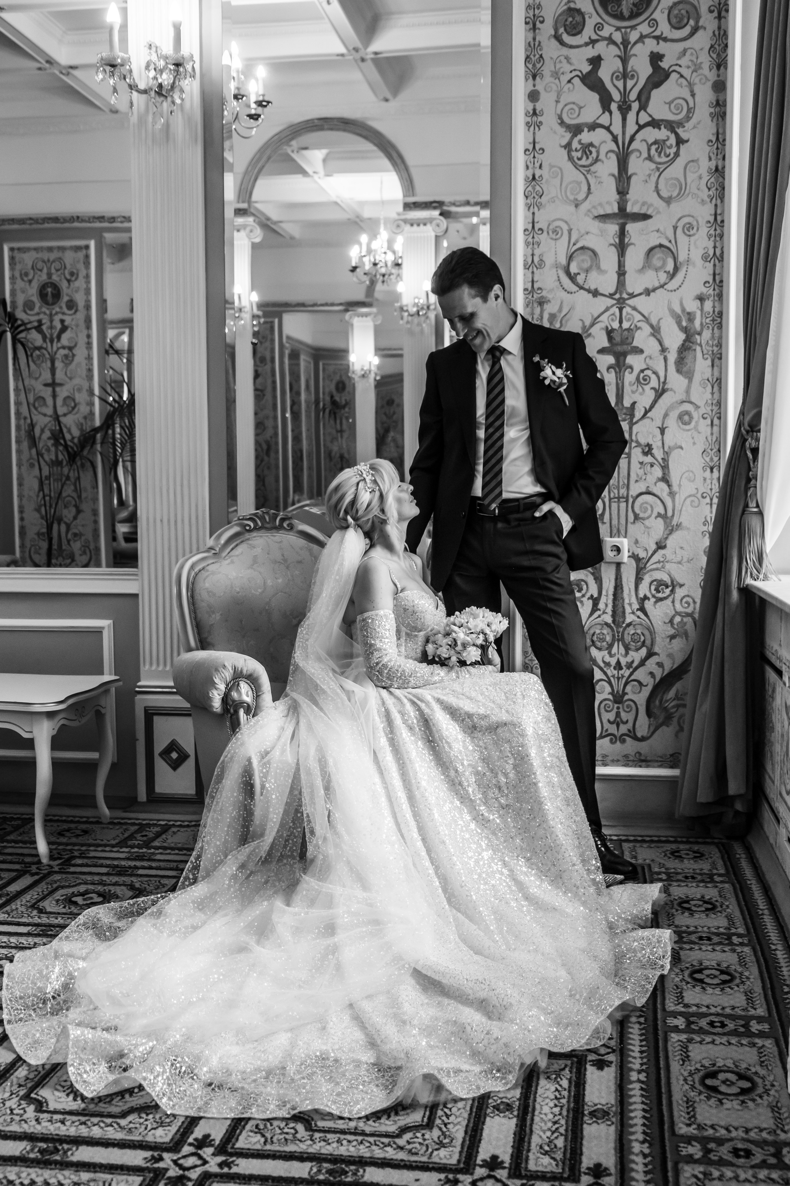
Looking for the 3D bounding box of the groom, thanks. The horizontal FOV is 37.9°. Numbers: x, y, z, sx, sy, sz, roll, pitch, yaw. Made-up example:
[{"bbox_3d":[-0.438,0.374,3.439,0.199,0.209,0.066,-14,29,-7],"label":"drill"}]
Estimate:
[{"bbox_3d":[0.370,-0.091,3.383,0.660,1.810,0.470,1,4,15],"label":"groom"}]

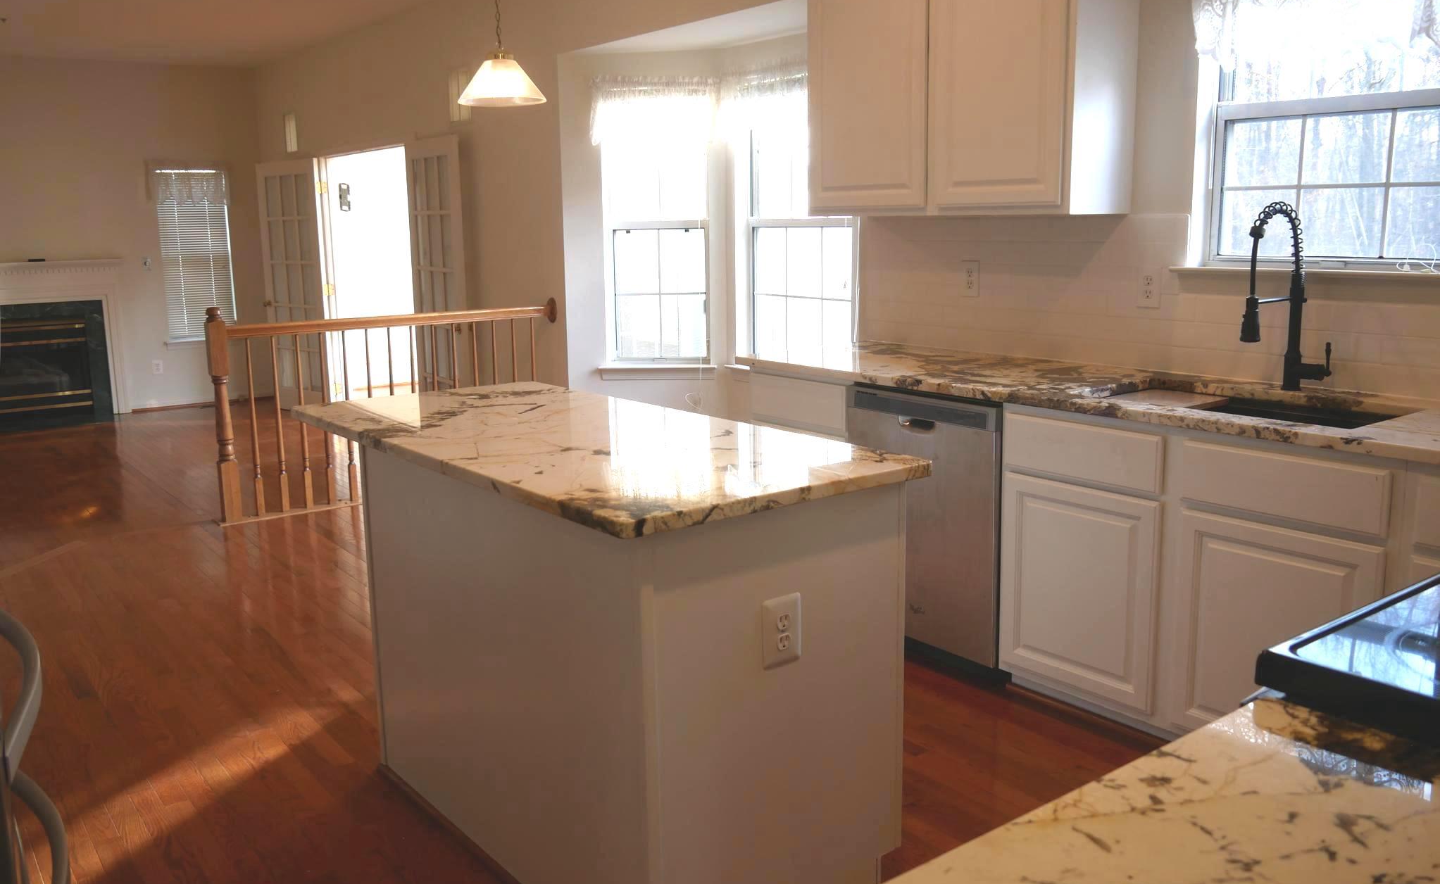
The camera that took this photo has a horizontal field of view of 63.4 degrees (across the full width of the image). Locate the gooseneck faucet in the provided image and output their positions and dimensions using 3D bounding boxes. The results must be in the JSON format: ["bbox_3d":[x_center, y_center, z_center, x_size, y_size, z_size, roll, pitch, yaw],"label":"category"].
[{"bbox_3d":[1.466,-0.365,2.999,0.290,0.500,0.135,-9,14,-37],"label":"gooseneck faucet"}]

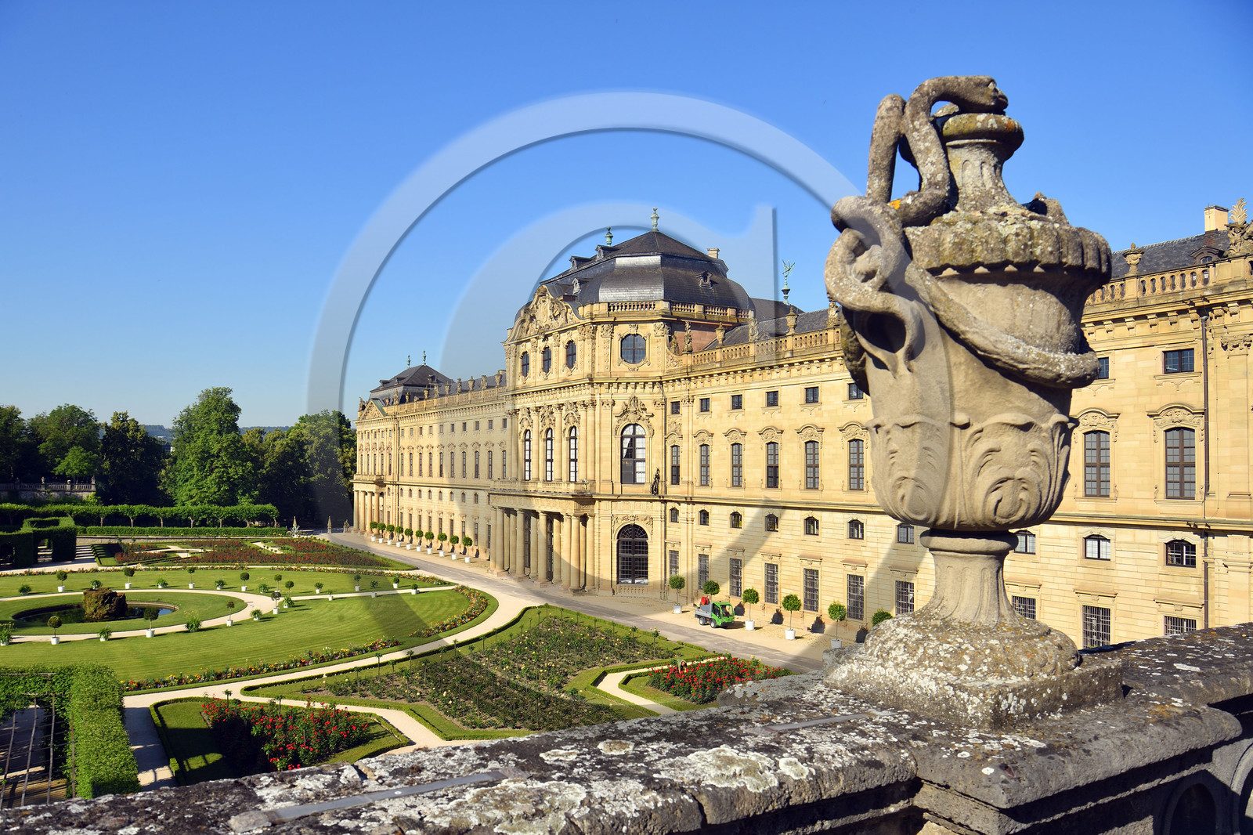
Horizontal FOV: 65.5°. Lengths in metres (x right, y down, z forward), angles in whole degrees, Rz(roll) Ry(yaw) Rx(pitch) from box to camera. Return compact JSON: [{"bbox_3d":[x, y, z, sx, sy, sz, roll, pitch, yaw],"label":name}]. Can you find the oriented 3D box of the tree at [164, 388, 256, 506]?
[{"bbox_3d":[-76.970,7.410,179.020,15.400,25.710,14.940,2,-4,-23],"label":"tree"}]

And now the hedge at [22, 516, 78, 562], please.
[{"bbox_3d":[-71.520,15.050,120.920,5.200,3.860,24.000,3,-4,-30],"label":"hedge"}]

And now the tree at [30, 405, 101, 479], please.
[{"bbox_3d":[-102.690,5.380,177.380,11.590,15.790,11.240,3,-4,-30],"label":"tree"}]

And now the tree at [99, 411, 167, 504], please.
[{"bbox_3d":[-89.730,9.410,176.250,10.920,21.000,10.590,3,-4,-27],"label":"tree"}]

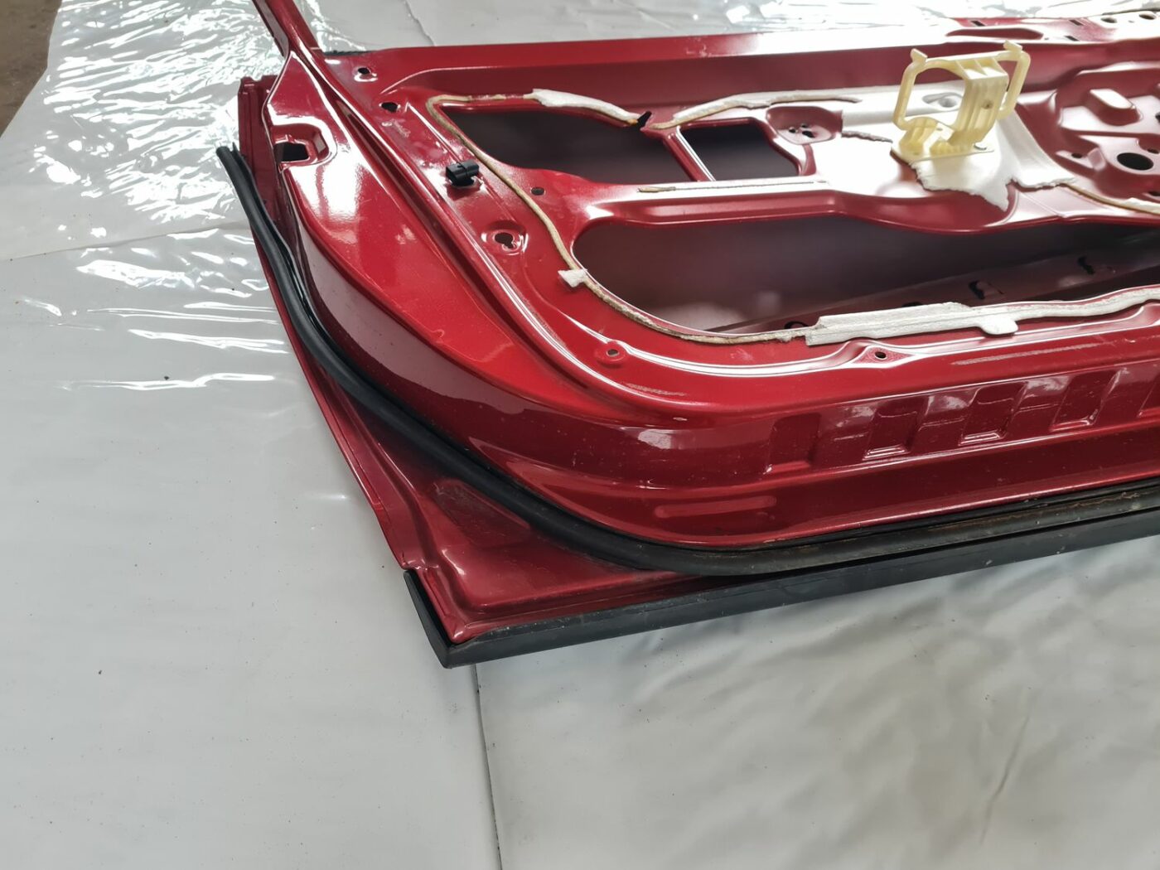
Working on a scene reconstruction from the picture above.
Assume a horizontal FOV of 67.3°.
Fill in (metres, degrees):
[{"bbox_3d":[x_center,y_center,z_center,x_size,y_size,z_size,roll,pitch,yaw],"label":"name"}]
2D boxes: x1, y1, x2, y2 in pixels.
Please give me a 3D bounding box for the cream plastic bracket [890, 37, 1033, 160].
[{"bbox_3d":[0.341,-0.296,0.765,0.121,0.084,0.052,-10,42,-11],"label":"cream plastic bracket"}]

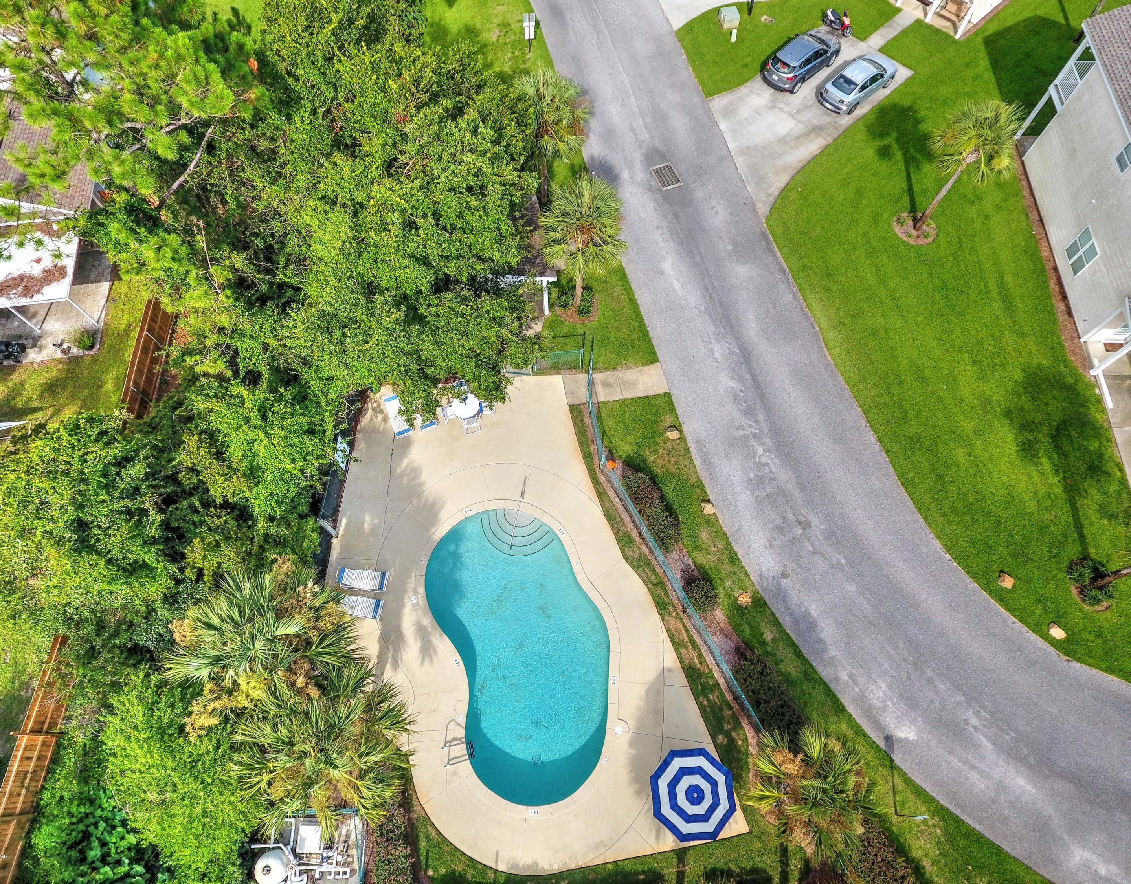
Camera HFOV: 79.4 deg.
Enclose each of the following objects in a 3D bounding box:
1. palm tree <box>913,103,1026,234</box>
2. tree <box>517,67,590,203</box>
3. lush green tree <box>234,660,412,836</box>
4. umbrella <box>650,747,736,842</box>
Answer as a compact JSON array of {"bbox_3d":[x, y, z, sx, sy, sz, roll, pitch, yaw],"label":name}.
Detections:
[{"bbox_3d":[15.400,-10.498,27.333,3.400,5.800,3.400,0,66,0],"label":"palm tree"},{"bbox_3d":[-0.625,-12.297,28.287,3.100,6.100,3.100,0,64,0],"label":"tree"},{"bbox_3d":[-6.099,8.303,18.601,4.200,6.200,4.200,0,64,0],"label":"lush green tree"},{"bbox_3d":[3.606,10.260,19.913,2.420,2.420,2.420,0,66,0],"label":"umbrella"}]

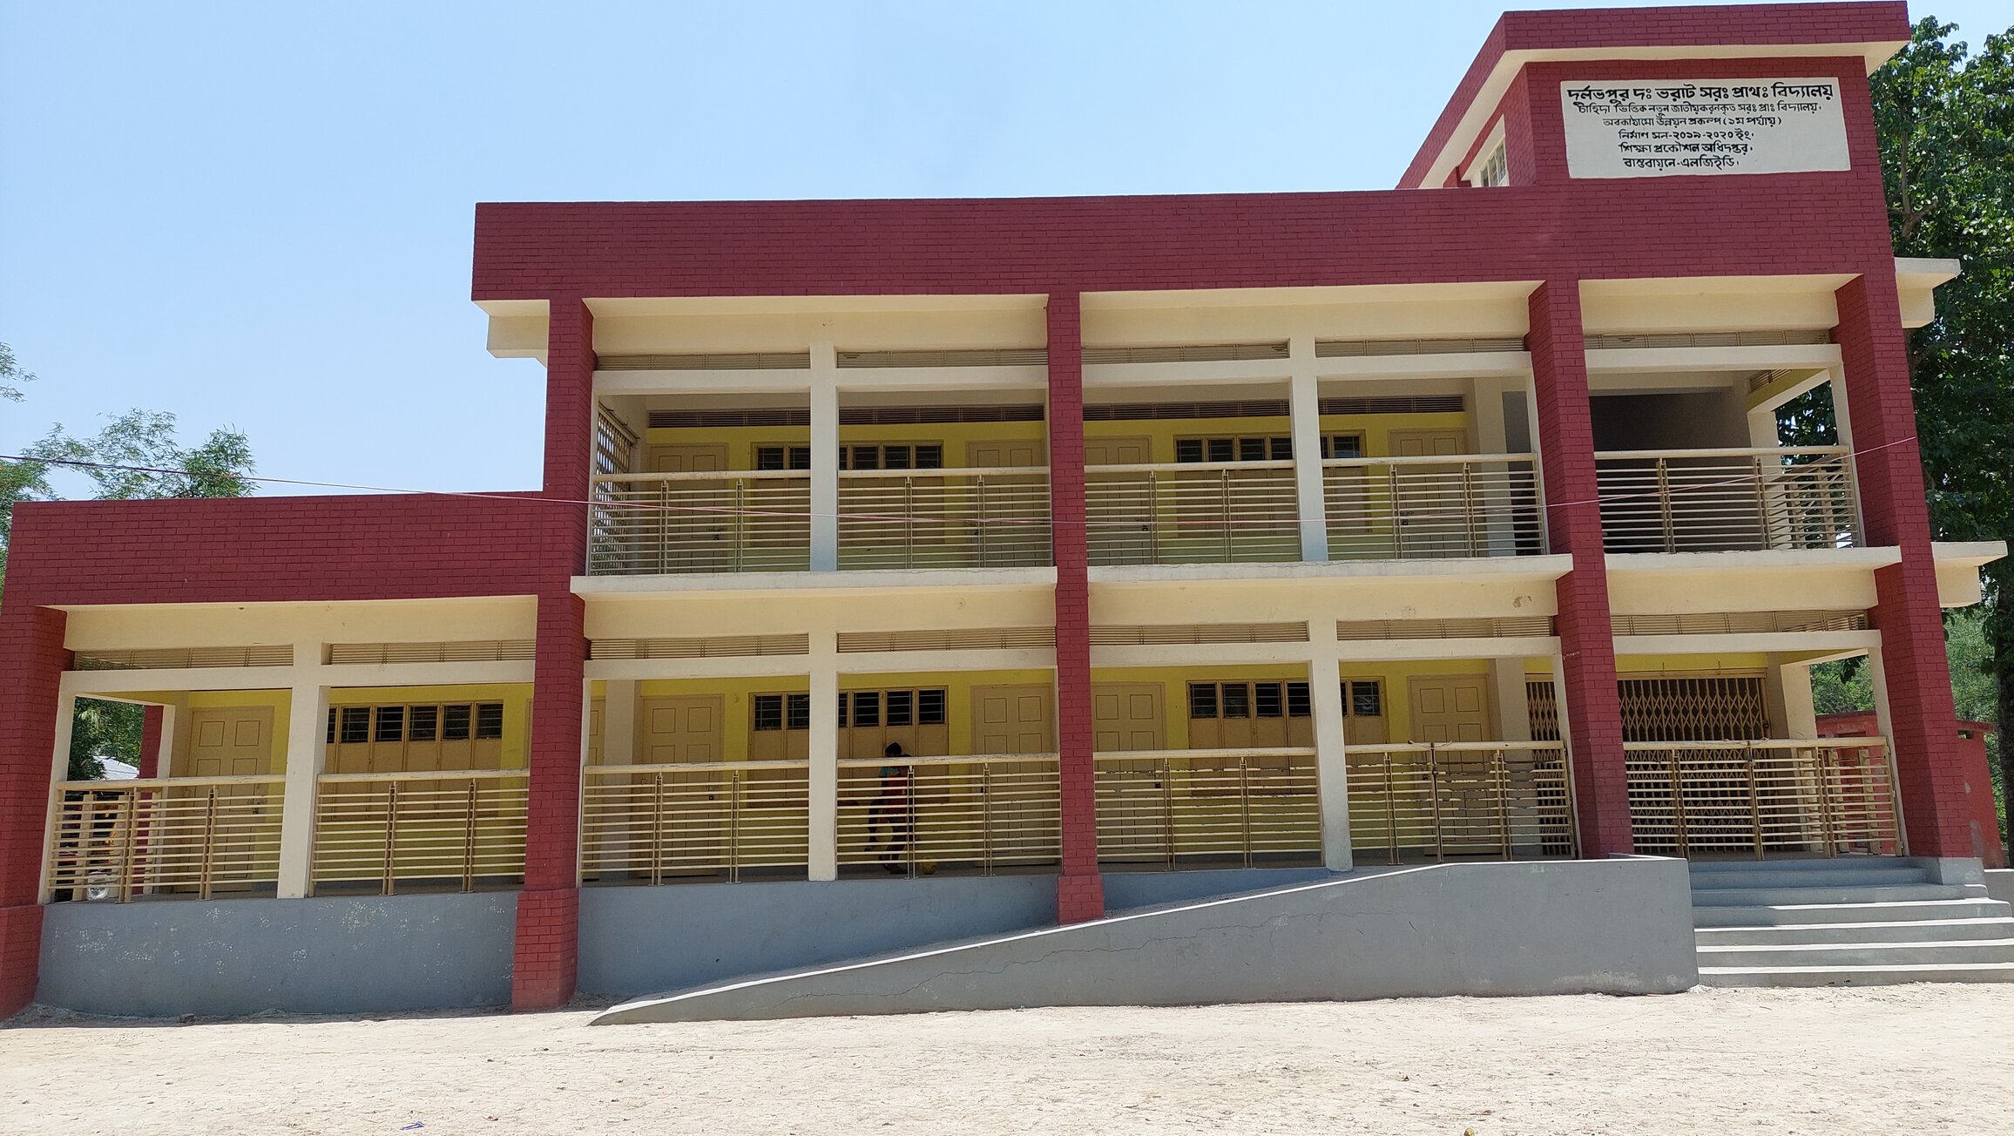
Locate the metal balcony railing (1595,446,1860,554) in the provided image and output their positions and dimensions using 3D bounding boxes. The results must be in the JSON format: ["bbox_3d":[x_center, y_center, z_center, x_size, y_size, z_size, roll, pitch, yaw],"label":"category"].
[{"bbox_3d":[7.768,-0.698,15.283,3.082,1.244,0.080,-1,-10,0],"label":"metal balcony railing"}]

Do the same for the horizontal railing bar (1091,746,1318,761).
[{"bbox_3d":[2.027,1.916,14.401,2.291,0.078,0.075,-1,-10,0],"label":"horizontal railing bar"}]

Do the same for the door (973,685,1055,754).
[{"bbox_3d":[0.095,2.445,16.489,0.960,2.119,0.060,-1,-10,0],"label":"door"}]

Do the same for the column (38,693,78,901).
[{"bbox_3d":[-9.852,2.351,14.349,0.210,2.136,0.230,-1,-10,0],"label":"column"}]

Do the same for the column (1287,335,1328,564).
[{"bbox_3d":[3.316,-1.263,15.418,0.279,2.617,0.257,-1,-10,0],"label":"column"}]

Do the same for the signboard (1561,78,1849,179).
[{"bbox_3d":[7.484,-4.720,14.951,2.985,1.089,0.040,-1,-10,0],"label":"signboard"}]

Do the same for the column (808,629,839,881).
[{"bbox_3d":[-1.874,1.935,14.414,0.287,2.508,0.250,-1,-10,0],"label":"column"}]

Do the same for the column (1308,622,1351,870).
[{"bbox_3d":[3.323,1.839,14.419,0.261,2.512,0.250,-1,-10,0],"label":"column"}]

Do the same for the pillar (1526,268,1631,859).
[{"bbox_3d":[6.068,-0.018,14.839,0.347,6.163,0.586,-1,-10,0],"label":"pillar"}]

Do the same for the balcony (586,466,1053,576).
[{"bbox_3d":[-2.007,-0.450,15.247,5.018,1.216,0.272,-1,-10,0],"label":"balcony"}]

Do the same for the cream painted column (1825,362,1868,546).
[{"bbox_3d":[9.442,-1.219,15.434,0.286,2.245,0.265,-1,-10,0],"label":"cream painted column"}]

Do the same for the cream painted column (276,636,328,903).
[{"bbox_3d":[-7.219,2.076,14.402,0.273,2.598,0.250,-1,-10,0],"label":"cream painted column"}]

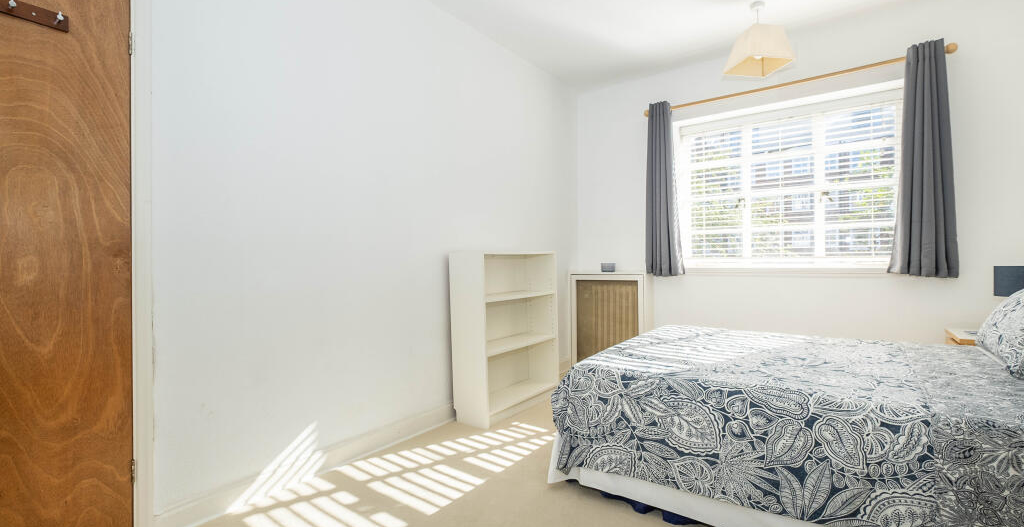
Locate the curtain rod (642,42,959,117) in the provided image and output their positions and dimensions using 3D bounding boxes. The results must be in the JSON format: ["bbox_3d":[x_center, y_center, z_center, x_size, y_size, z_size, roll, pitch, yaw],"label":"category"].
[{"bbox_3d":[1.852,-1.259,3.038,1.850,0.055,0.060,-1,0,37],"label":"curtain rod"}]

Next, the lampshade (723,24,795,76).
[{"bbox_3d":[1.556,-1.347,2.692,0.290,0.235,0.290,0,0,1],"label":"lampshade"}]

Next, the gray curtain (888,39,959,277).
[{"bbox_3d":[2.466,-0.616,2.574,0.300,1.395,0.130,-1,0,37],"label":"gray curtain"}]

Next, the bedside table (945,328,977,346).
[{"bbox_3d":[2.575,0.681,2.215,0.420,0.595,0.440,-1,0,37],"label":"bedside table"}]

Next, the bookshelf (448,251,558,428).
[{"bbox_3d":[-0.016,0.472,2.995,0.285,1.060,0.800,-1,0,37],"label":"bookshelf"}]

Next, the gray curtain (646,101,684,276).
[{"bbox_3d":[1.252,-0.605,3.506,0.300,1.395,0.130,-1,0,37],"label":"gray curtain"}]

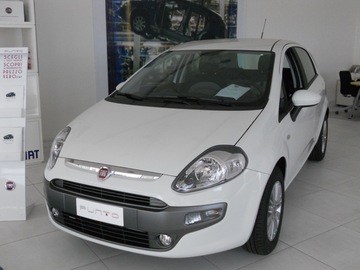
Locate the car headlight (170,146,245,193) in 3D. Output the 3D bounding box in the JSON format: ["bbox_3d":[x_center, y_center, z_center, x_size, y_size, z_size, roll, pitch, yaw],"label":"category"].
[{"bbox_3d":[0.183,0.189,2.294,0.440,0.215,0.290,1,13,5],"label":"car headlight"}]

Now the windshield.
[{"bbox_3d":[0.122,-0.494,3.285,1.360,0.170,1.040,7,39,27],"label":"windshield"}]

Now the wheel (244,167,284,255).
[{"bbox_3d":[0.574,0.521,2.795,0.190,0.615,0.620,7,15,27],"label":"wheel"}]

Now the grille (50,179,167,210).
[{"bbox_3d":[-0.455,0.355,2.342,0.870,0.110,0.080,7,15,27],"label":"grille"}]

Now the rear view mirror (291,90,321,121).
[{"bbox_3d":[0.979,-0.229,3.093,0.225,0.260,0.180,7,15,27],"label":"rear view mirror"}]

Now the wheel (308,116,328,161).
[{"bbox_3d":[1.729,0.015,4.965,0.190,0.615,0.620,7,15,27],"label":"wheel"}]

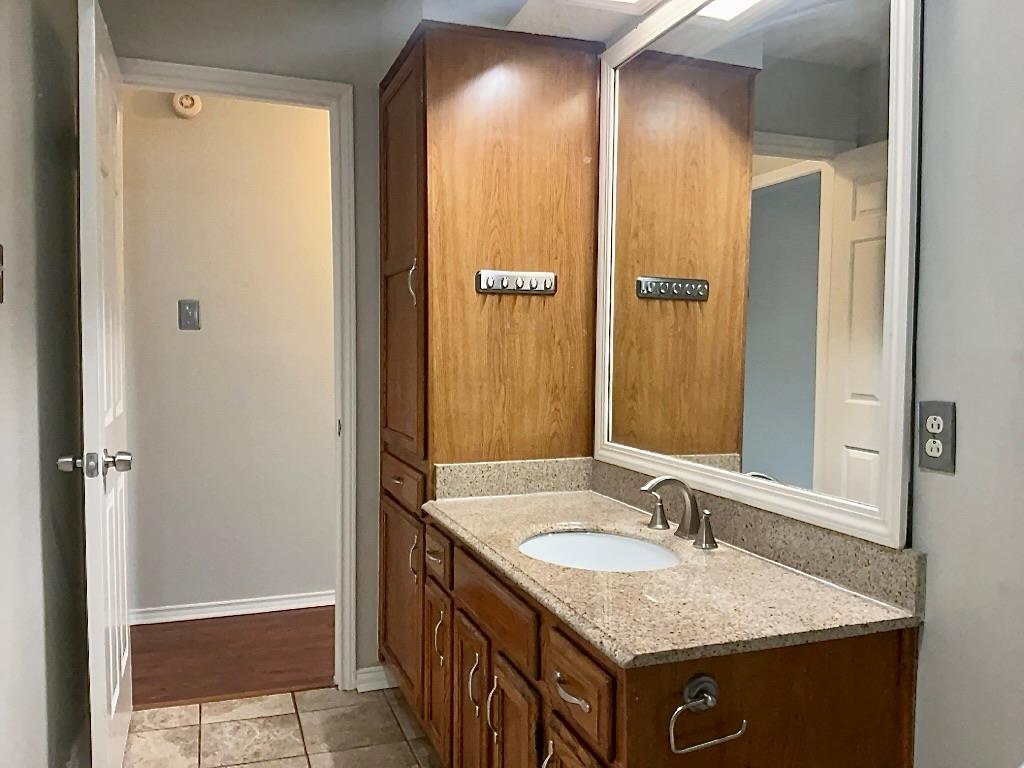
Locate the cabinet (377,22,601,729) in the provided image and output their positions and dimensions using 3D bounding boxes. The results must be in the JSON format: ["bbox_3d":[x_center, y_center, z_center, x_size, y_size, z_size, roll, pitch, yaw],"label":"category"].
[{"bbox_3d":[-0.099,0.041,2.654,0.544,2.139,0.637,-1,3,-21],"label":"cabinet"}]

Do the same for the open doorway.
[{"bbox_3d":[-0.957,0.036,2.724,0.817,2.134,0.130,-1,3,-21],"label":"open doorway"}]

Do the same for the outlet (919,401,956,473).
[{"bbox_3d":[0.694,0.085,1.307,0.009,0.114,0.070,-1,3,-21],"label":"outlet"}]

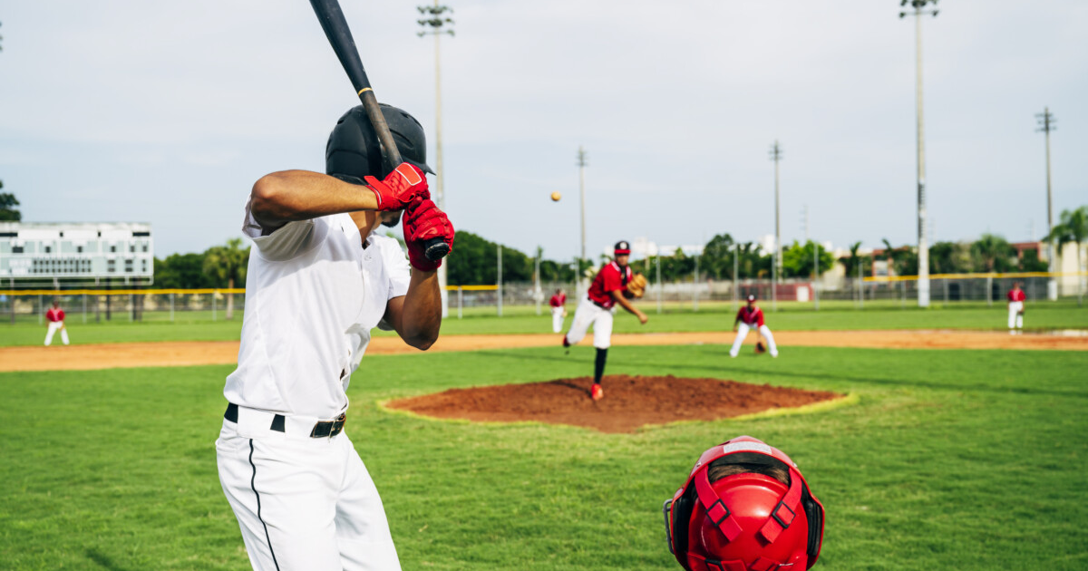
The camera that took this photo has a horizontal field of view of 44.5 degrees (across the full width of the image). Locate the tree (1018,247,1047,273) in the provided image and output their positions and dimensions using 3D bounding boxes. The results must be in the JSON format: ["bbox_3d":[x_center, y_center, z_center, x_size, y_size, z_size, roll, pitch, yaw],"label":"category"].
[{"bbox_3d":[52.604,-1.316,143.000,3.100,5.400,3.100,-1,-1,0],"label":"tree"}]

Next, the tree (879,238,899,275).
[{"bbox_3d":[37.619,-1.874,145.000,2.200,6.435,2.200,-1,0,15],"label":"tree"}]

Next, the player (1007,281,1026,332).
[{"bbox_3d":[15.112,0.713,42.500,0.580,1.716,0.400,-1,0,20],"label":"player"}]

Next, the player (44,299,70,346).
[{"bbox_3d":[-17.152,1.324,46.800,0.840,1.580,0.580,-1,-1,-16],"label":"player"}]

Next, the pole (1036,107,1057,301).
[{"bbox_3d":[57.297,-9.318,151.000,2.200,22.000,1.600,-1,-1,17],"label":"pole"}]

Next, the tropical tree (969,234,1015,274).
[{"bbox_3d":[43.921,-1.960,130.000,4.432,6.273,4.400,-1,0,19],"label":"tropical tree"}]

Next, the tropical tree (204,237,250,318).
[{"bbox_3d":[-21.263,-0.506,90.000,3.437,5.554,3.400,-1,0,-13],"label":"tropical tree"}]

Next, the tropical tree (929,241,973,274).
[{"bbox_3d":[41.284,-1.658,135.000,4.418,5.796,4.400,-1,0,17],"label":"tropical tree"}]

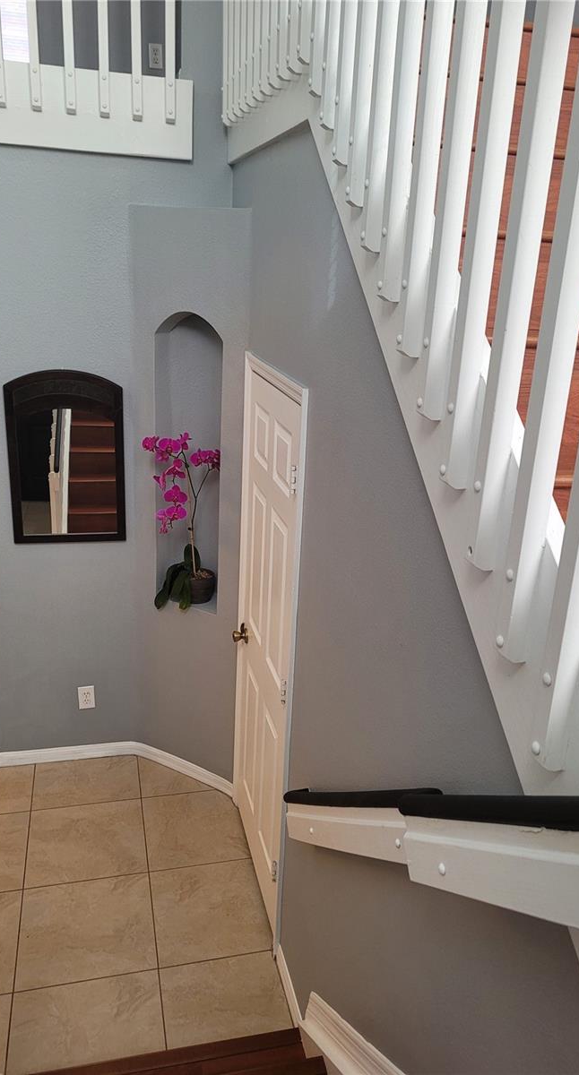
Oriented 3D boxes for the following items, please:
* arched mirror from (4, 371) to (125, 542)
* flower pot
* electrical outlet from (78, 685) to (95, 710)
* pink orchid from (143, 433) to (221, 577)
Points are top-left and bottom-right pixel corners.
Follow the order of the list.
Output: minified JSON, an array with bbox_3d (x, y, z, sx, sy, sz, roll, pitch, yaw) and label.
[{"bbox_3d":[-0.997,-0.355,3.629,0.497,0.788,0.030,-2,19,-14],"label":"arched mirror"},{"bbox_3d":[-0.459,0.229,3.831,0.205,0.125,0.205,2,19,-1],"label":"flower pot"},{"bbox_3d":[-1.012,0.799,4.039,0.076,0.121,0.008,-2,19,-14],"label":"electrical outlet"},{"bbox_3d":[-0.486,-0.133,3.666,0.320,0.704,0.190,13,21,29],"label":"pink orchid"}]

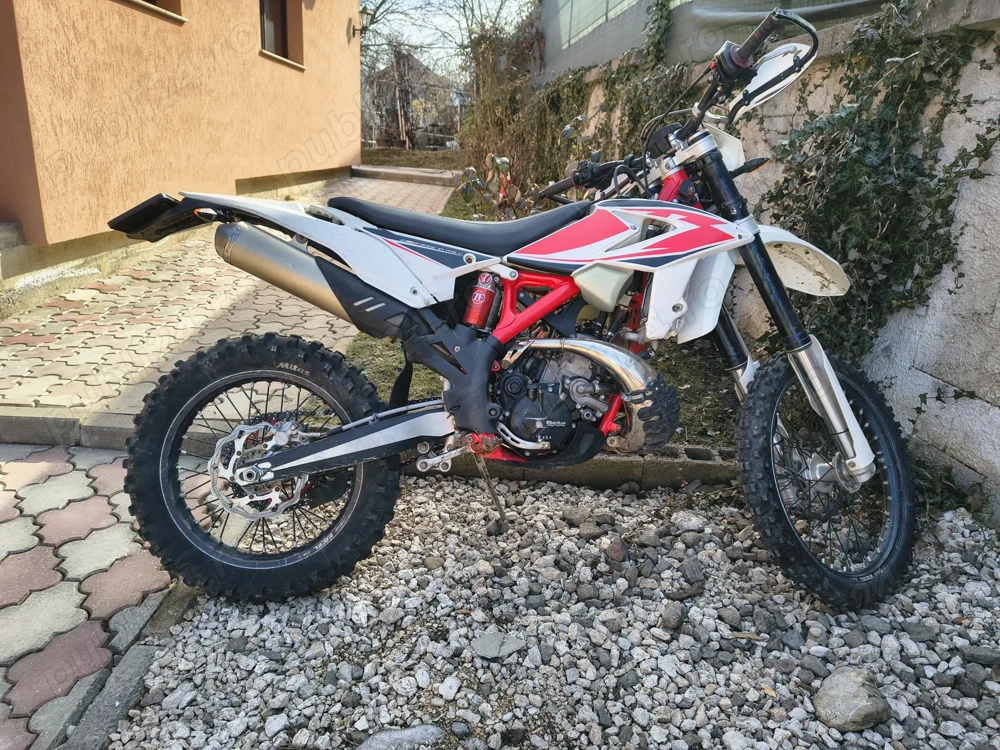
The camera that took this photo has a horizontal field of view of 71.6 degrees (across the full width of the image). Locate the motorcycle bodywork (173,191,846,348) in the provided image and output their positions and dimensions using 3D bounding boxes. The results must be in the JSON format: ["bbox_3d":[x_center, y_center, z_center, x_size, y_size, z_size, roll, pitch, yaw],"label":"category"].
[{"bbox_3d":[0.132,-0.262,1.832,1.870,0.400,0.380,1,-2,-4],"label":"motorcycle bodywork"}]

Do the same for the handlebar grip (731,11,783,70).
[{"bbox_3d":[0.584,-0.763,1.569,0.052,0.052,0.125,-24,-9,-24],"label":"handlebar grip"}]

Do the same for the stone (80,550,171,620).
[{"bbox_3d":[-0.906,0.529,1.689,0.220,0.060,0.264,2,20,-2],"label":"stone"}]

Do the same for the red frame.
[{"bbox_3d":[0.243,-0.166,1.802,0.600,0.770,0.260,1,-2,-4],"label":"red frame"}]

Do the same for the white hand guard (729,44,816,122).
[{"bbox_3d":[0.629,-0.695,1.640,0.065,0.100,0.250,-10,-10,-35],"label":"white hand guard"}]

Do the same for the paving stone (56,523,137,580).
[{"bbox_3d":[-1.036,0.479,1.808,0.220,0.060,0.264,2,20,-2],"label":"paving stone"}]

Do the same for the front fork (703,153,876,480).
[{"bbox_3d":[0.688,-0.125,1.849,0.150,0.960,0.270,-25,0,-35],"label":"front fork"}]

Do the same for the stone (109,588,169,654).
[{"bbox_3d":[-0.849,0.582,1.595,0.090,0.060,0.214,2,20,-2],"label":"stone"}]

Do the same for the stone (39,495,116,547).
[{"bbox_3d":[-1.173,0.428,1.931,0.220,0.060,0.264,2,20,-2],"label":"stone"}]

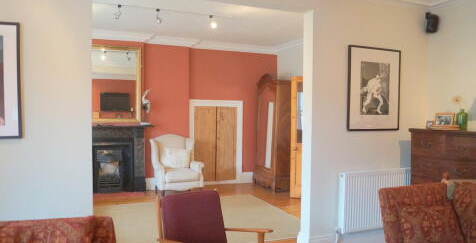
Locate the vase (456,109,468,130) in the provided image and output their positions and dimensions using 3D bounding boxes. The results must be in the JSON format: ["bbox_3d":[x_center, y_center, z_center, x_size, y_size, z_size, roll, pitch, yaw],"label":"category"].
[{"bbox_3d":[2.013,-0.009,3.201,0.100,0.195,0.100,0,2,-20],"label":"vase"}]

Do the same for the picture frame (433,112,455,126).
[{"bbox_3d":[1.945,-0.016,3.349,0.030,0.125,0.175,-1,3,-43],"label":"picture frame"}]

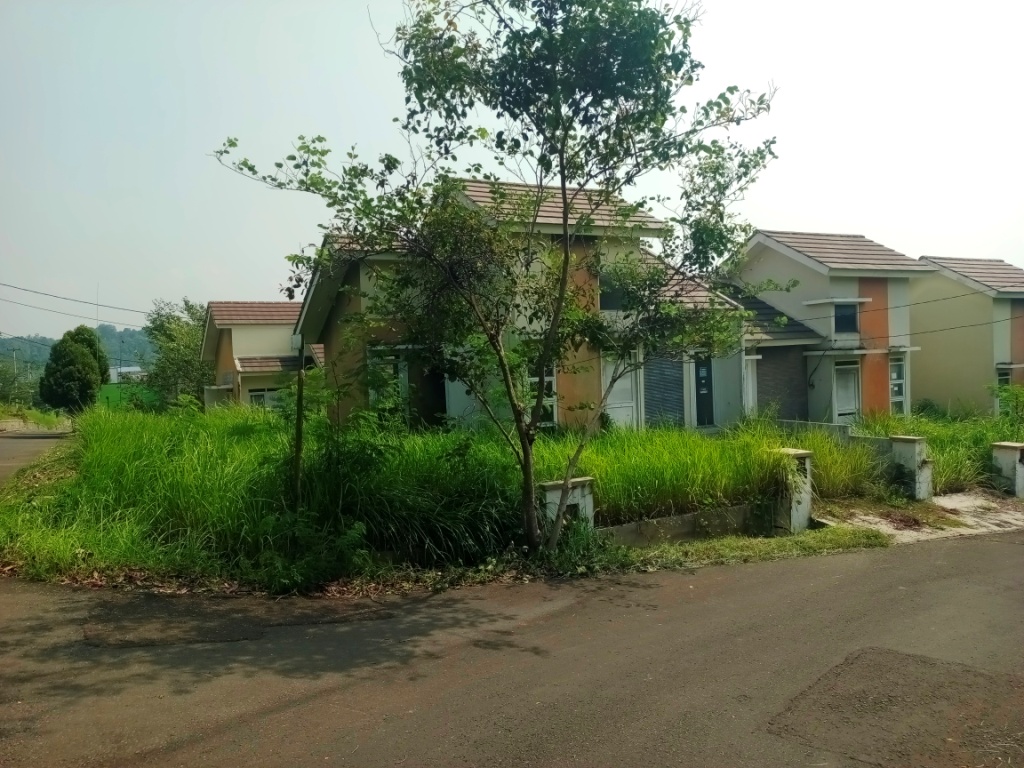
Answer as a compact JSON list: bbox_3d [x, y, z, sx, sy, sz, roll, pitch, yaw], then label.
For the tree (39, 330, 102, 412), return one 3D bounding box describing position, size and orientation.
[{"bbox_3d":[-19.105,-0.281,32.000,2.437,4.068,2.437,-3,2,-24],"label":"tree"}]

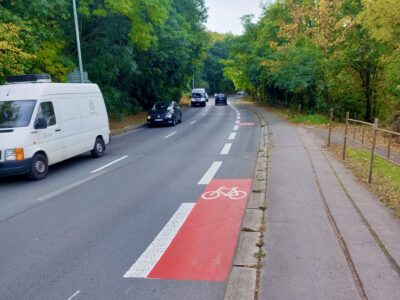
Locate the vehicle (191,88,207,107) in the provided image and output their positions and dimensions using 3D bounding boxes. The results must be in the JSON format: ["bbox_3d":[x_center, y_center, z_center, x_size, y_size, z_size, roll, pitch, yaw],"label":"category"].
[{"bbox_3d":[-0.095,-7.510,39.743,1.980,2.450,5.200,-1,12,3],"label":"vehicle"}]

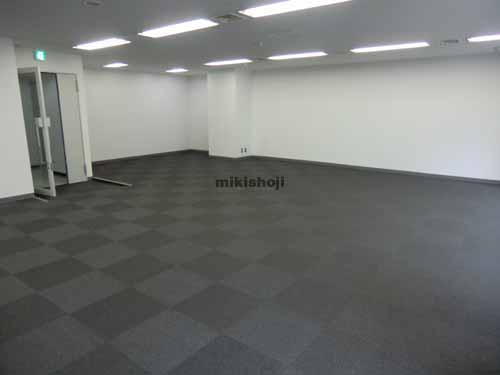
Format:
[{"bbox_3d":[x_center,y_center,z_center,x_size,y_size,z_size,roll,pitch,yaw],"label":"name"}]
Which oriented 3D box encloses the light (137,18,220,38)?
[{"bbox_3d":[-0.993,-2.147,4.676,1.270,0.060,0.290,10,16,36],"label":"light"}]

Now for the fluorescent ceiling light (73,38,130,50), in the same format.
[{"bbox_3d":[-2.508,-2.416,5.842,1.270,0.060,0.290,10,16,36],"label":"fluorescent ceiling light"}]

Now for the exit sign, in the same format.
[{"bbox_3d":[-3.785,-2.382,6.275,0.060,0.200,0.200,10,16,36],"label":"exit sign"}]

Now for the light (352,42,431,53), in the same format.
[{"bbox_3d":[2.402,-2.436,6.023,1.270,0.060,0.290,10,16,36],"label":"light"}]

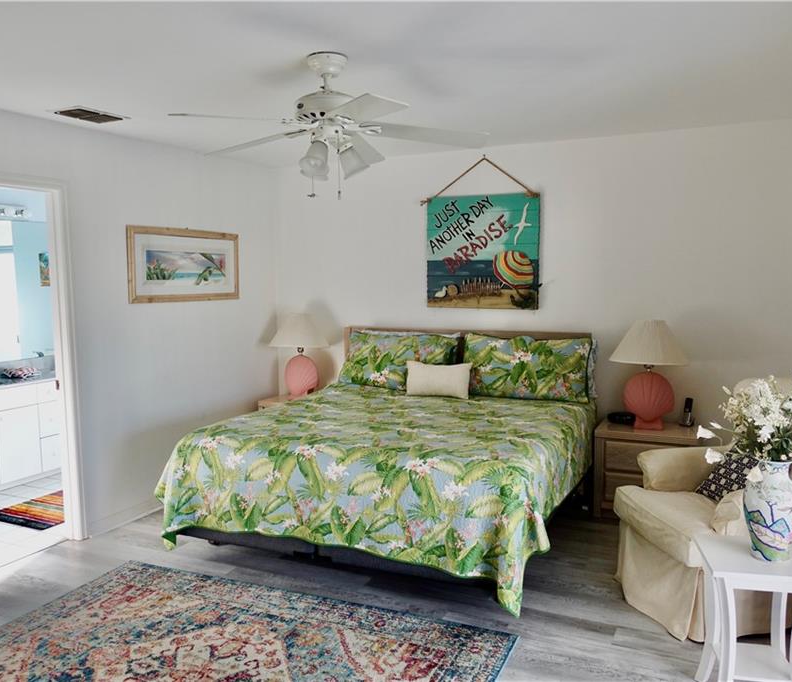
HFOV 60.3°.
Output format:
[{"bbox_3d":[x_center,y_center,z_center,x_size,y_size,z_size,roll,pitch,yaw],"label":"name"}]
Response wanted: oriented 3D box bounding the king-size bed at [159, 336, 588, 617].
[{"bbox_3d":[0.015,0.585,4.150,2.086,1.148,2.106,2,6,27],"label":"king-size bed"}]

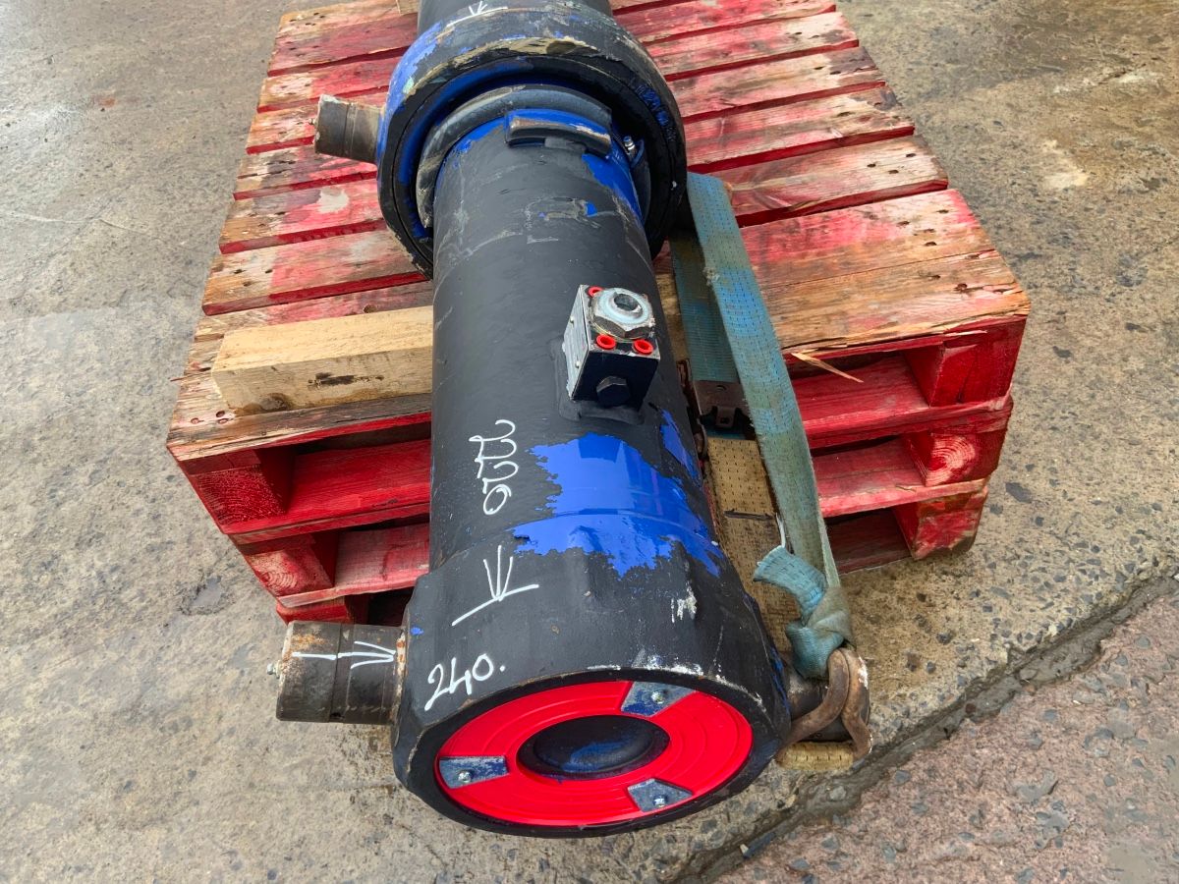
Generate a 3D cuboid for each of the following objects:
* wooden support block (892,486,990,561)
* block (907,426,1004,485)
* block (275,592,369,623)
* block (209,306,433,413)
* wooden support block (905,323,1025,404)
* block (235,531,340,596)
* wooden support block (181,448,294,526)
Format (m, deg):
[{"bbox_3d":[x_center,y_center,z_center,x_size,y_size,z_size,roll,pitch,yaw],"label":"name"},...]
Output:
[{"bbox_3d":[0.504,0.085,1.435,0.093,0.139,0.104,-9,47,2],"label":"wooden support block"},{"bbox_3d":[0.485,-0.021,1.328,0.094,0.112,0.103,-9,47,2],"label":"block"},{"bbox_3d":[-0.388,0.240,1.456,0.096,0.122,0.102,-9,47,2],"label":"block"},{"bbox_3d":[-0.149,-0.110,1.141,0.550,0.070,0.070,-7,47,4],"label":"block"},{"bbox_3d":[0.457,-0.127,1.212,0.098,0.116,0.103,-9,47,2],"label":"wooden support block"},{"bbox_3d":[-0.406,0.132,1.357,0.090,0.114,0.100,-9,47,2],"label":"block"},{"bbox_3d":[-0.434,0.022,1.238,0.091,0.117,0.102,-9,47,2],"label":"wooden support block"}]

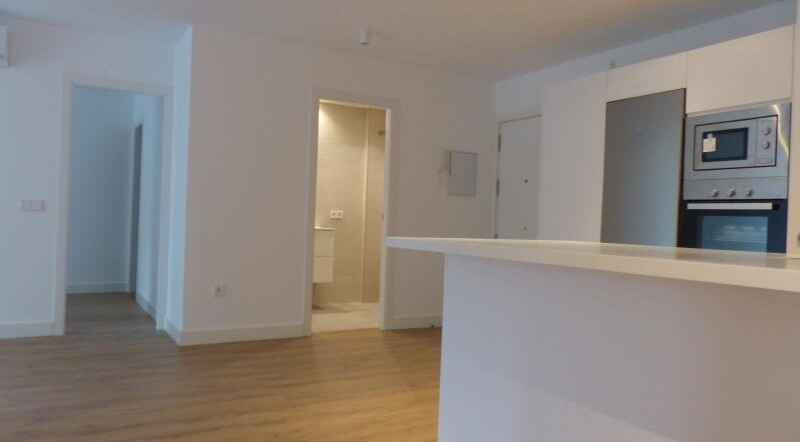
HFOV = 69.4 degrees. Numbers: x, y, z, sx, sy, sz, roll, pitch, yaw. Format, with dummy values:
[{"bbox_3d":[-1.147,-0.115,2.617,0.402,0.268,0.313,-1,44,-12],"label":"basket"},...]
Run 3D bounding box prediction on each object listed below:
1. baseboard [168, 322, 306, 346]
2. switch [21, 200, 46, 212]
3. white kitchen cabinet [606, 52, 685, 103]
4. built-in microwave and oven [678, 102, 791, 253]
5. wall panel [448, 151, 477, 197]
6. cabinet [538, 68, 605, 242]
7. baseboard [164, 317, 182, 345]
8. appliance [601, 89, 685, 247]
[{"bbox_3d":[-1.276,0.934,4.736,0.993,0.108,0.015,2,1,-29],"label":"baseboard"},{"bbox_3d":[-2.923,-0.120,4.604,0.164,0.089,0.012,2,1,-29],"label":"switch"},{"bbox_3d":[1.843,-0.924,3.928,0.560,0.223,0.602,2,1,-29],"label":"white kitchen cabinet"},{"bbox_3d":[2.143,-0.144,3.498,0.500,0.985,0.600,2,0,-32],"label":"built-in microwave and oven"},{"bbox_3d":[0.639,-0.466,5.764,0.363,0.433,0.030,2,1,-29],"label":"wall panel"},{"bbox_3d":[1.515,-0.008,4.476,0.580,2.089,0.625,2,1,-29],"label":"cabinet"},{"bbox_3d":[-1.873,0.911,4.799,0.015,0.108,0.682,2,1,-29],"label":"baseboard"},{"bbox_3d":[1.814,0.116,3.940,0.580,1.855,0.594,2,1,-29],"label":"appliance"}]

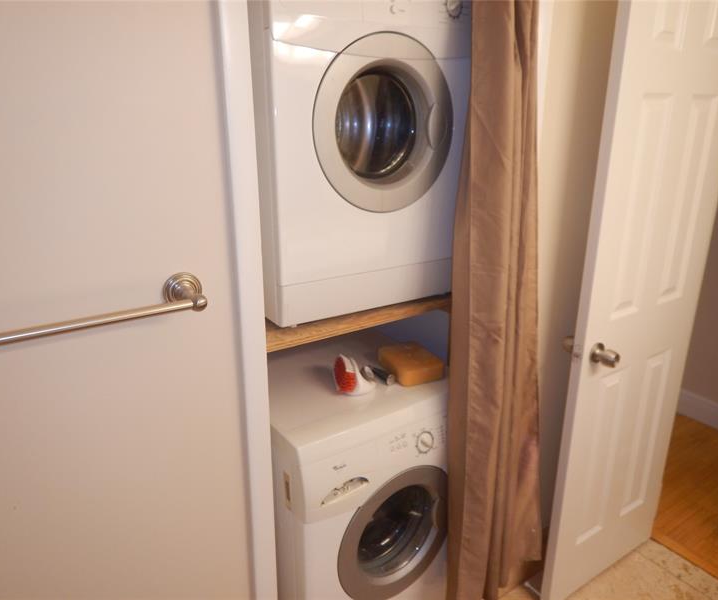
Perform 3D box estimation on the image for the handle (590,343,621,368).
[{"bbox_3d":[0.723,0.167,1.626,0.063,0.064,0.061,-11,21,-32],"label":"handle"}]

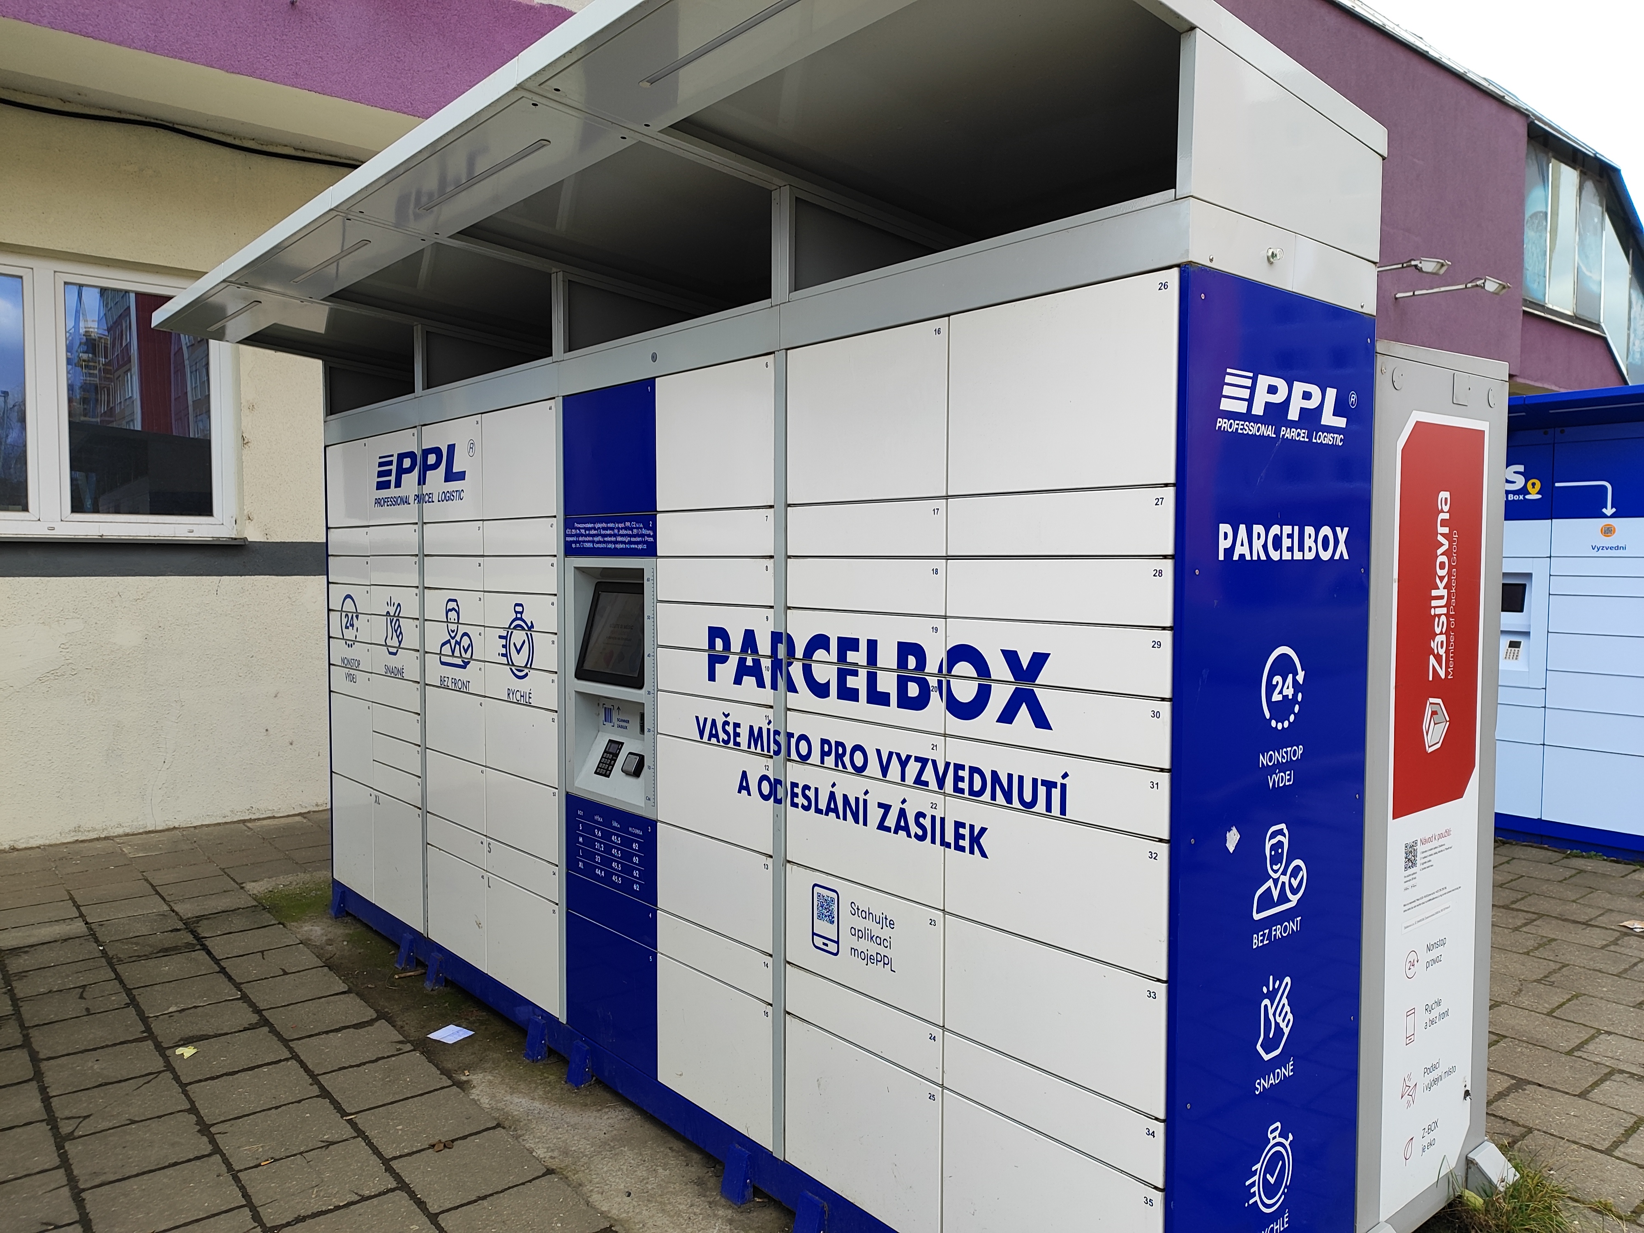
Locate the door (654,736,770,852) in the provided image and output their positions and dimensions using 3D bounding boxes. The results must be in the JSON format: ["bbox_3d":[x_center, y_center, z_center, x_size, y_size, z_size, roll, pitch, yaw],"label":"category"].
[{"bbox_3d":[-0.260,0.435,2.837,0.030,0.225,0.485,-2,4,-41],"label":"door"}]

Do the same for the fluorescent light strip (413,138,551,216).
[{"bbox_3d":[-0.795,-1.018,2.641,0.028,0.020,0.650,3,0,-41],"label":"fluorescent light strip"}]

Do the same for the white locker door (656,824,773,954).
[{"bbox_3d":[-0.265,0.670,2.855,0.025,0.227,0.479,-2,4,-41],"label":"white locker door"}]

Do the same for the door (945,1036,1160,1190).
[{"bbox_3d":[0.414,0.887,2.093,0.025,0.110,0.490,-2,4,-41],"label":"door"}]

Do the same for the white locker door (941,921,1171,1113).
[{"bbox_3d":[0.417,0.709,2.076,0.030,0.225,0.492,-2,4,-41],"label":"white locker door"}]

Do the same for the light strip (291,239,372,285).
[{"bbox_3d":[-1.483,-1.065,3.418,0.026,0.018,0.655,3,0,-41],"label":"light strip"}]

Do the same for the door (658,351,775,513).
[{"bbox_3d":[-0.258,-0.438,2.794,0.030,0.340,0.485,-2,4,-41],"label":"door"}]

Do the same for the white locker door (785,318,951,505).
[{"bbox_3d":[0.094,-0.418,2.398,0.025,0.344,0.483,-2,4,-41],"label":"white locker door"}]

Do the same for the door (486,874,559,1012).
[{"bbox_3d":[-0.944,1.036,3.646,0.030,0.342,0.493,-2,4,-41],"label":"door"}]

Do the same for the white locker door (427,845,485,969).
[{"bbox_3d":[-1.272,1.016,4.019,0.030,0.342,0.489,-2,4,-41],"label":"white locker door"}]

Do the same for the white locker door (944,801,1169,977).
[{"bbox_3d":[0.416,0.478,2.073,0.025,0.227,0.490,-2,4,-41],"label":"white locker door"}]

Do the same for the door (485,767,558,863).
[{"bbox_3d":[-0.943,0.628,3.626,0.030,0.225,0.493,-2,4,-41],"label":"door"}]

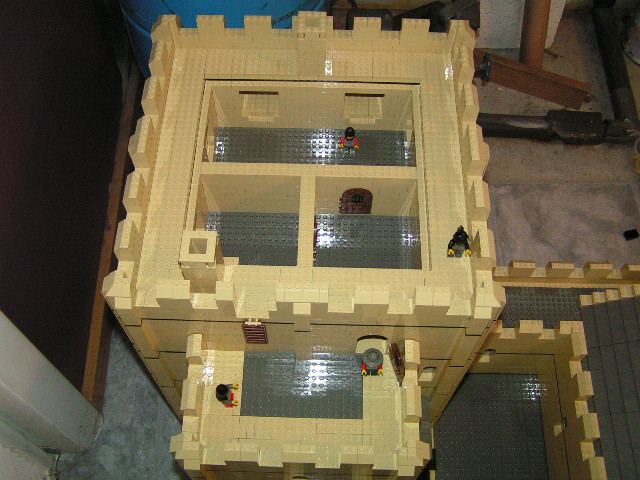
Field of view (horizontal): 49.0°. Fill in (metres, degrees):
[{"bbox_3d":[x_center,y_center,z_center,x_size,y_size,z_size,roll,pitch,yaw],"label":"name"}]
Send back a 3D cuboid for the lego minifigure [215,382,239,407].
[{"bbox_3d":[-0.094,0.160,0.725,0.020,0.041,0.023,1,61,1],"label":"lego minifigure"}]

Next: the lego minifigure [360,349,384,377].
[{"bbox_3d":[0.056,0.131,0.740,0.023,0.042,0.022,1,61,1],"label":"lego minifigure"}]

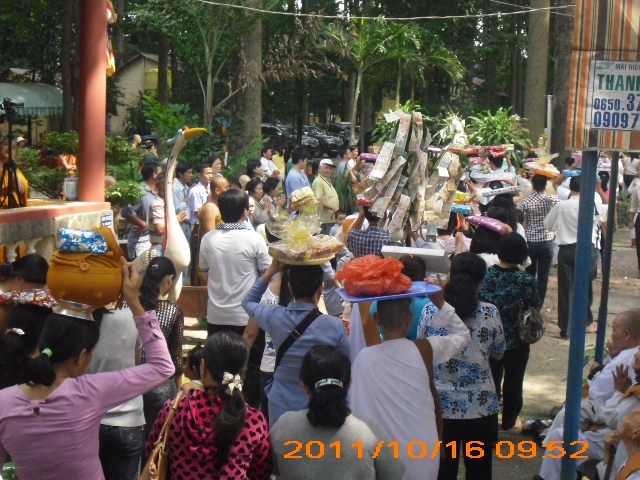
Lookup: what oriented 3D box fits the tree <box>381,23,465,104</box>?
[{"bbox_3d":[3.179,-4.856,31.000,2.800,4.000,2.800,2,9,0],"label":"tree"}]

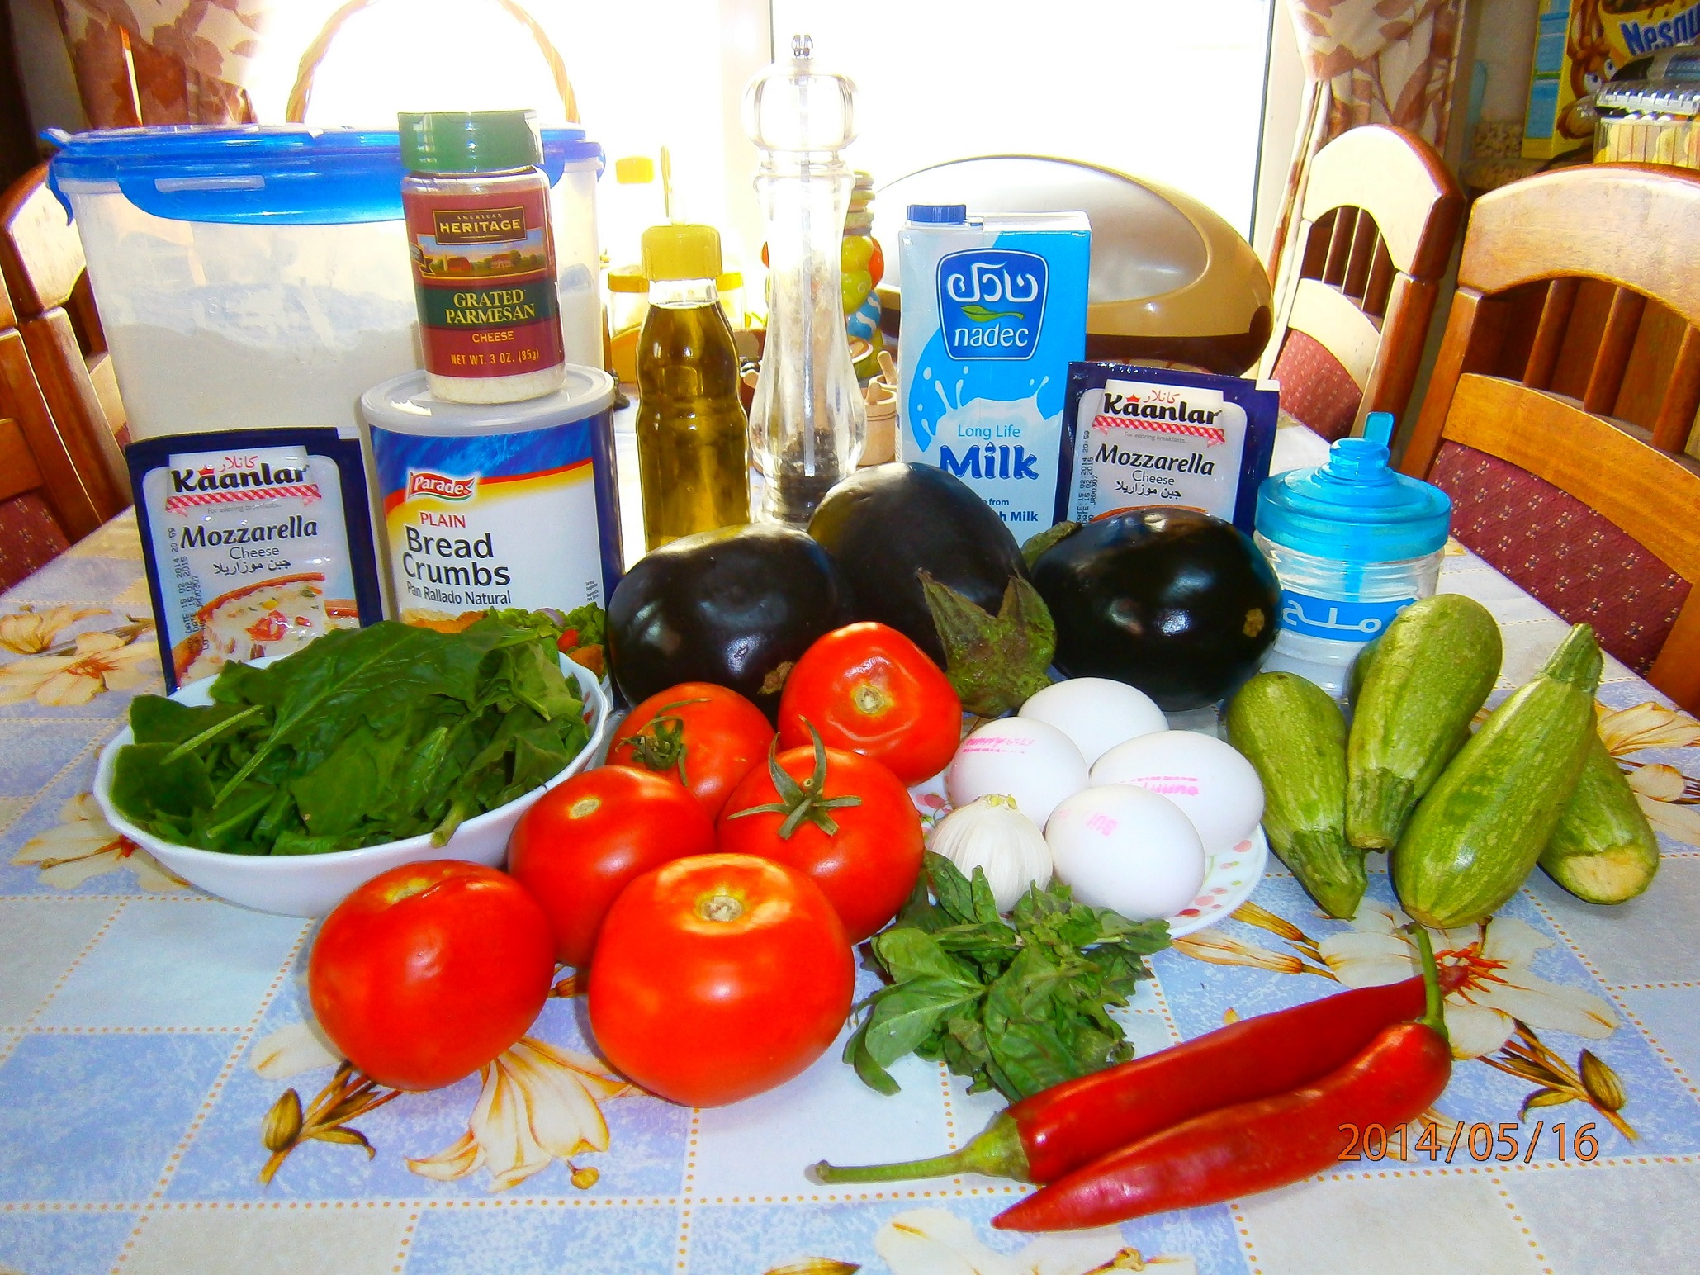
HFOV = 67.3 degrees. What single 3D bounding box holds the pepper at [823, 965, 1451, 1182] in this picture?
[{"bbox_3d":[0.093,0.118,0.346,0.212,0.025,0.029,-10,27,-19],"label":"pepper"}]

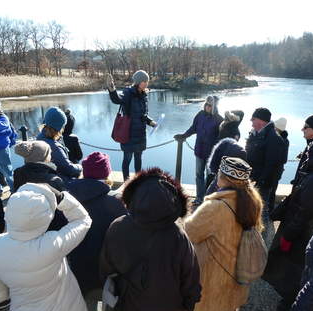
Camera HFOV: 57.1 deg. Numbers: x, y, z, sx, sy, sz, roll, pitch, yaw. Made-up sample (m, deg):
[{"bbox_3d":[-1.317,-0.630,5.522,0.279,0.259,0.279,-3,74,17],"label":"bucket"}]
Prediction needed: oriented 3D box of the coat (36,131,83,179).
[{"bbox_3d":[-1.100,0.068,3.298,0.450,0.800,0.520,-14,21,-40],"label":"coat"}]

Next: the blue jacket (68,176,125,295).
[{"bbox_3d":[-0.480,0.672,2.432,0.550,1.000,0.400,5,17,17],"label":"blue jacket"}]

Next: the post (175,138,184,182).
[{"bbox_3d":[0.368,0.096,4.600,0.110,0.800,0.110,0,16,0],"label":"post"}]

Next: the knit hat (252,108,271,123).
[{"bbox_3d":[1.247,-0.473,3.400,0.230,0.170,0.190,5,17,17],"label":"knit hat"}]

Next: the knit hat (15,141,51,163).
[{"bbox_3d":[-0.984,-0.032,2.300,0.220,0.200,0.290,13,21,38],"label":"knit hat"}]

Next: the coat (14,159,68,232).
[{"bbox_3d":[-0.943,0.431,2.392,0.520,0.800,0.380,12,20,36],"label":"coat"}]

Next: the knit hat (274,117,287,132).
[{"bbox_3d":[1.743,-0.437,4.050,0.210,0.200,0.200,4,17,14],"label":"knit hat"}]

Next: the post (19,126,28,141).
[{"bbox_3d":[-2.220,-0.100,4.912,0.140,0.800,0.140,0,16,0],"label":"post"}]

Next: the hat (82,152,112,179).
[{"bbox_3d":[-0.477,0.080,2.300,0.210,0.200,0.230,0,16,0],"label":"hat"}]

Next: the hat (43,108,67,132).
[{"bbox_3d":[-1.124,-0.412,3.200,0.230,0.240,0.250,0,16,0],"label":"hat"}]

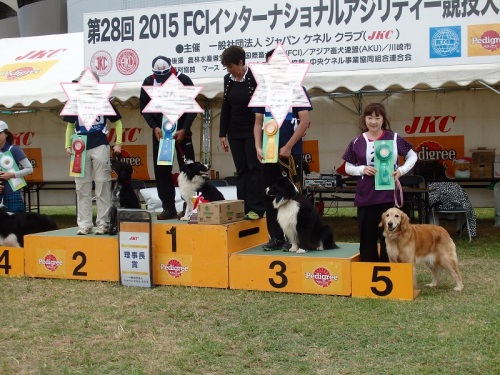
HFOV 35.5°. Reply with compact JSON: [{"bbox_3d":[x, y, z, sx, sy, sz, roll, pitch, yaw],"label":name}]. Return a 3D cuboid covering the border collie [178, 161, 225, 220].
[{"bbox_3d":[-0.462,0.026,7.507,0.570,0.552,0.330,-3,3,-32],"label":"border collie"}]

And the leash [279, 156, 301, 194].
[{"bbox_3d":[0.362,-0.112,6.970,0.210,0.340,0.120,-1,3,0],"label":"leash"}]

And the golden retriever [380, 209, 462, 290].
[{"bbox_3d":[1.416,0.512,6.518,0.780,0.725,0.340,-3,3,-35],"label":"golden retriever"}]

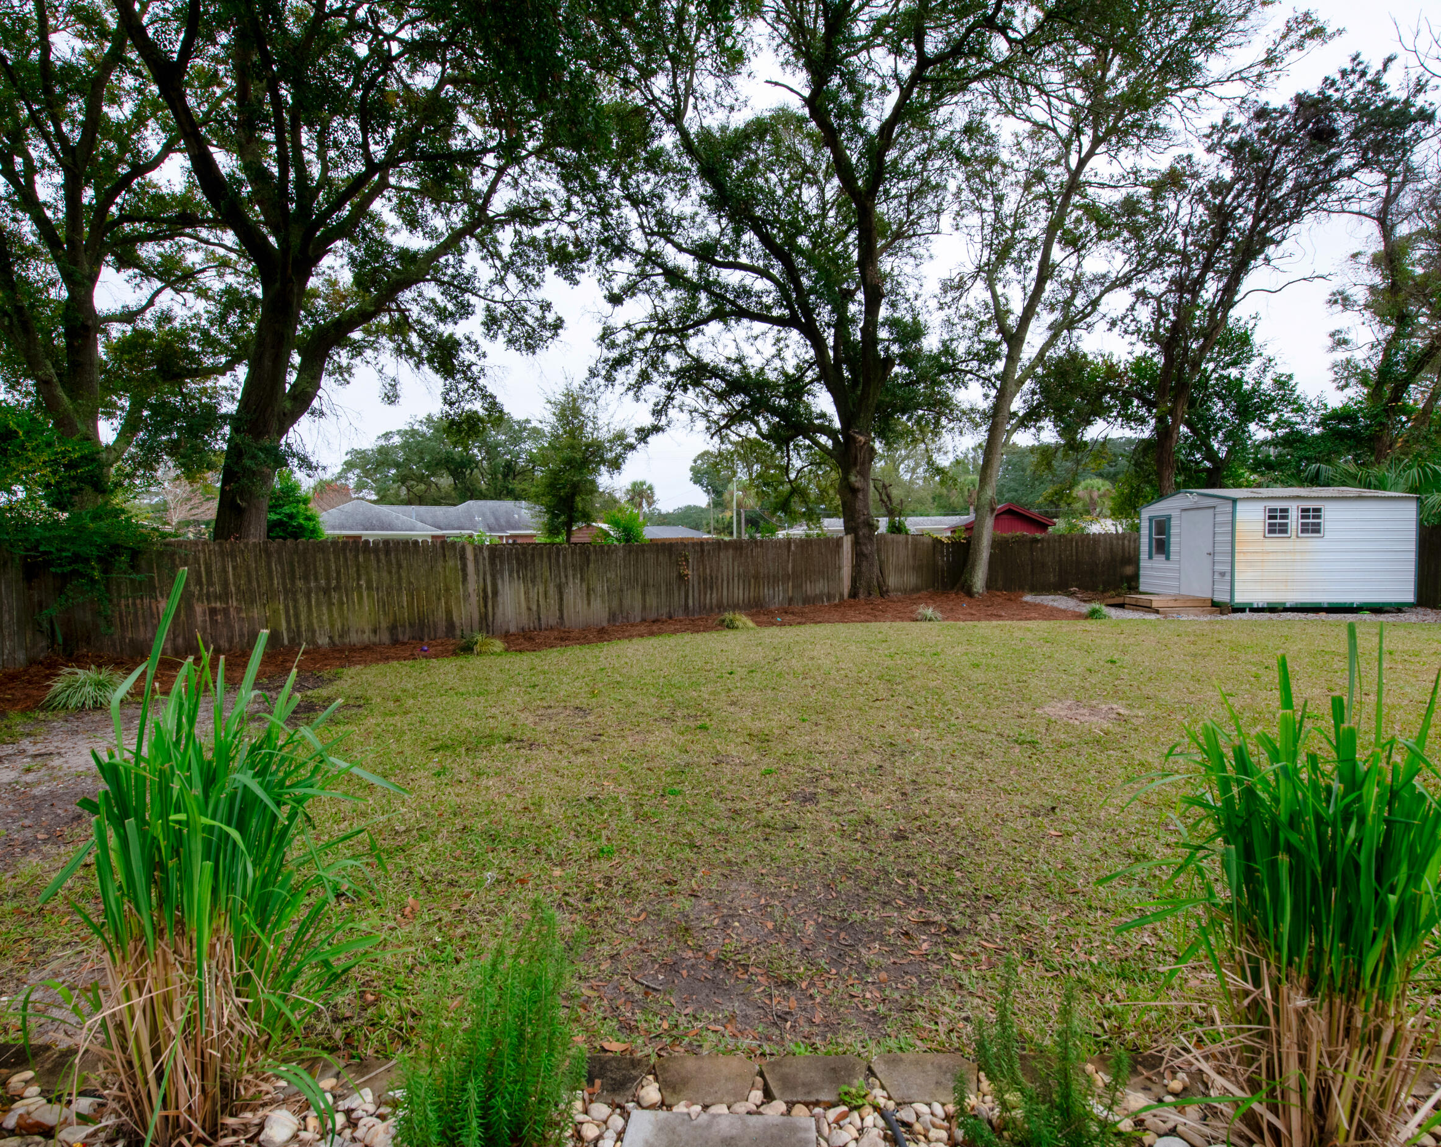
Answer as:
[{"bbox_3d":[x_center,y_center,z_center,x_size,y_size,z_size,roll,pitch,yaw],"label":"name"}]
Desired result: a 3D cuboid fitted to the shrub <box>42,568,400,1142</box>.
[{"bbox_3d":[-1.403,0.734,1.880,0.980,1.460,0.920,-1,2,0],"label":"shrub"}]

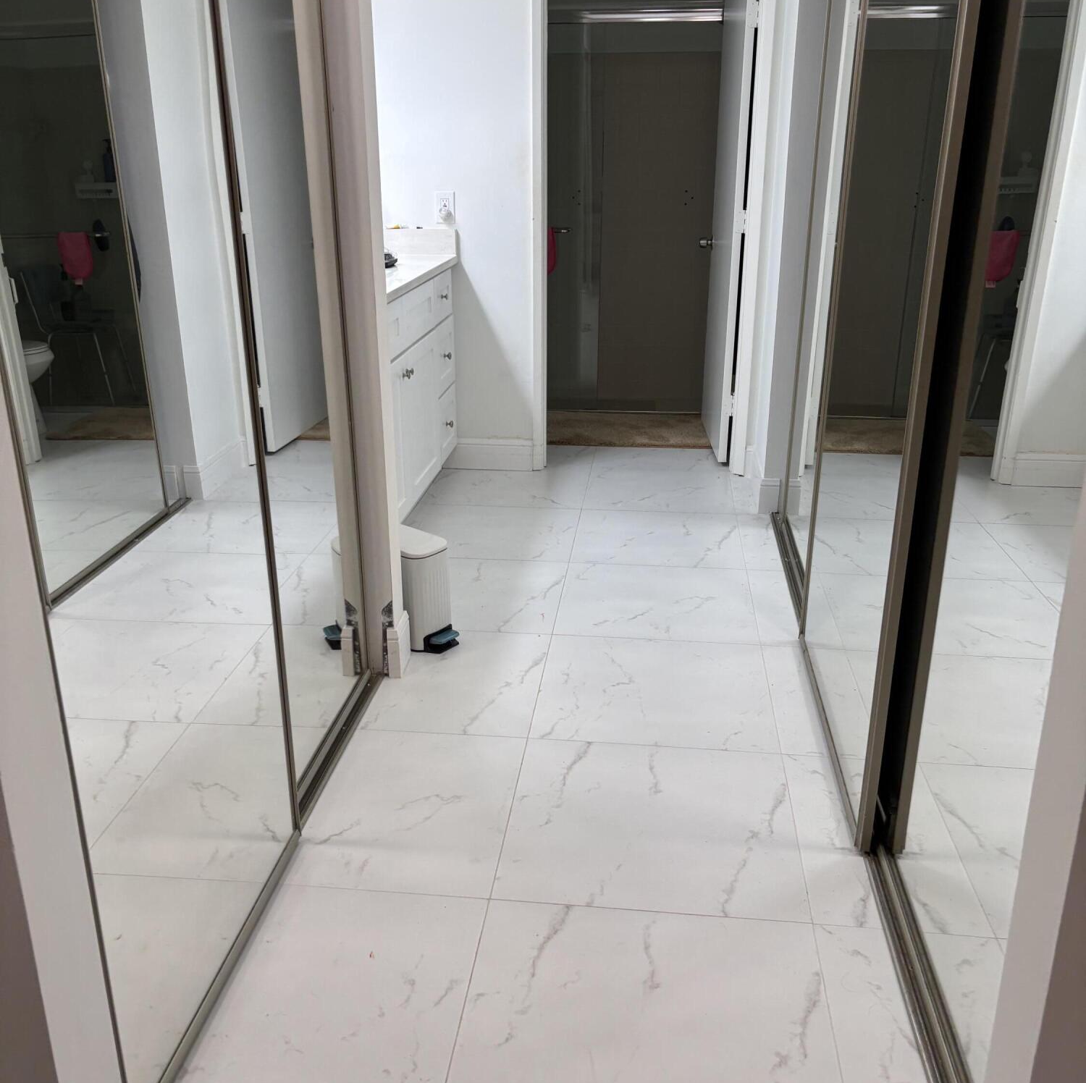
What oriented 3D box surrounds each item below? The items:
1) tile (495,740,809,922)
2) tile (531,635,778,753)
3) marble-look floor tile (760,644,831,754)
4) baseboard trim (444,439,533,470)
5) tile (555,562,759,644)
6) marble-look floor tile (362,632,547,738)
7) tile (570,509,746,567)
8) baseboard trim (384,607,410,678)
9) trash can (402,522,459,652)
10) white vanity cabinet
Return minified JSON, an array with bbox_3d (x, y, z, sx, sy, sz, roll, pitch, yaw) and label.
[{"bbox_3d":[0.230,0.592,2.307,0.600,0.012,0.595,2,20,6],"label":"tile"},{"bbox_3d":[0.294,0.391,2.865,0.600,0.012,0.595,2,20,6],"label":"tile"},{"bbox_3d":[0.656,0.407,2.829,0.129,0.012,0.595,2,20,6],"label":"marble-look floor tile"},{"bbox_3d":[-0.237,-0.387,4.783,0.392,0.143,0.016,2,20,4],"label":"baseboard trim"},{"bbox_3d":[0.357,0.190,3.423,0.600,0.012,0.595,2,20,6],"label":"tile"},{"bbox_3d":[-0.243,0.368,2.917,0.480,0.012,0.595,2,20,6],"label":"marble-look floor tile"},{"bbox_3d":[0.426,-0.012,4.012,0.603,0.010,0.602,2,20,6],"label":"tile"},{"bbox_3d":[-0.393,0.281,2.970,0.036,0.140,0.130,2,20,6],"label":"baseboard trim"},{"bbox_3d":[-0.384,0.136,3.136,0.290,0.300,0.170,14,24,34],"label":"trash can"},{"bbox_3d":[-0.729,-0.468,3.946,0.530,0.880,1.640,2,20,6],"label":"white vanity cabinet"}]

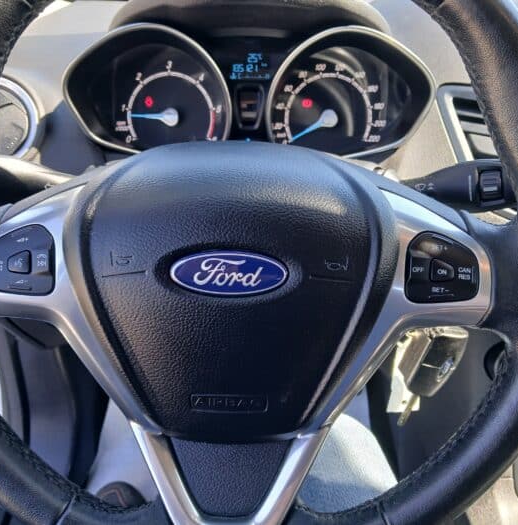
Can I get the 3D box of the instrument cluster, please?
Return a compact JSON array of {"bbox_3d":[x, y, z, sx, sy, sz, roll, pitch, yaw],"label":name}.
[{"bbox_3d":[-0.009,-0.157,0.482,0.323,0.118,0.070,1,12,0],"label":"instrument cluster"}]

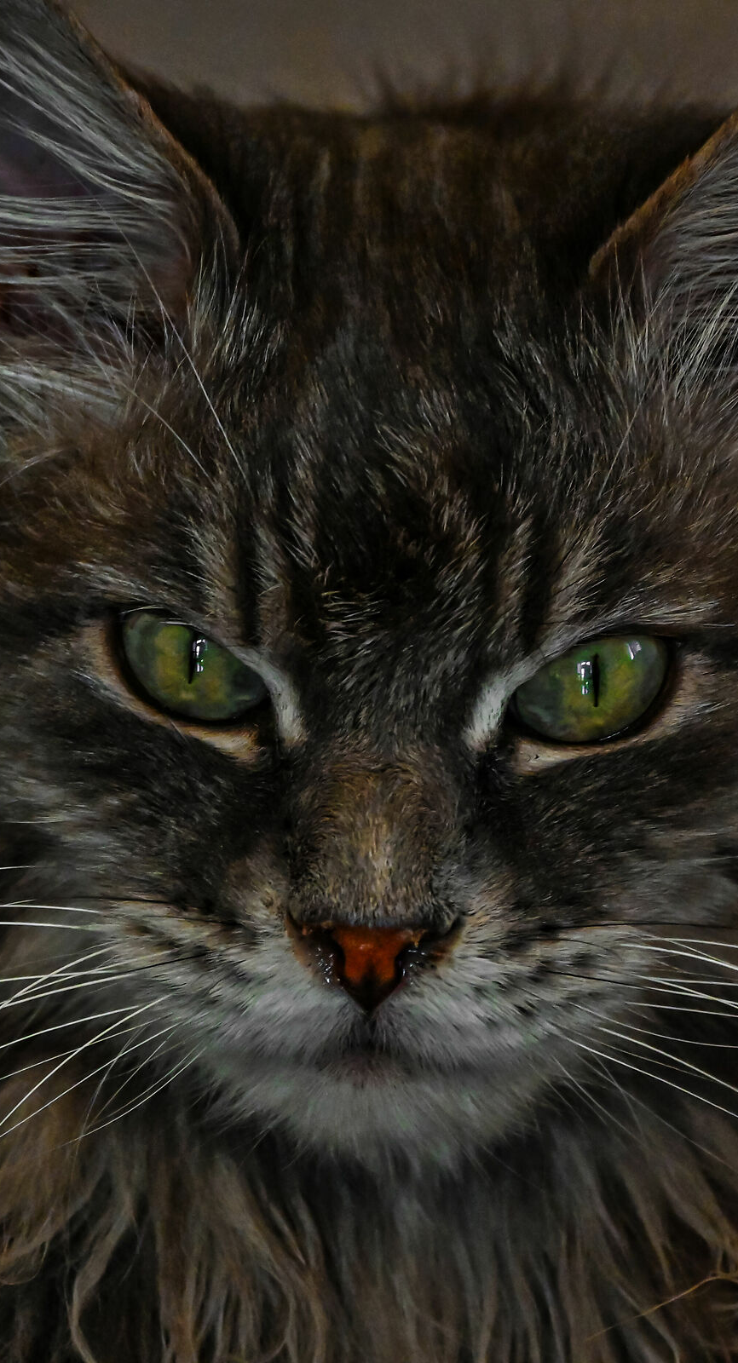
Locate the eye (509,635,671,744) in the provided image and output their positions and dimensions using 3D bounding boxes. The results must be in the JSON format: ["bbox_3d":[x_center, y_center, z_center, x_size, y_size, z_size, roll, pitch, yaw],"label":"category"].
[{"bbox_3d":[0.024,0.001,2.303,0.017,0.012,0.011,3,6,-4],"label":"eye"}]

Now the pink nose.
[{"bbox_3d":[-0.001,0.031,2.275,0.014,0.010,0.009,4,6,1],"label":"pink nose"}]

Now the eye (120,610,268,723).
[{"bbox_3d":[-0.019,-0.002,2.303,0.017,0.012,0.011,4,6,3],"label":"eye"}]

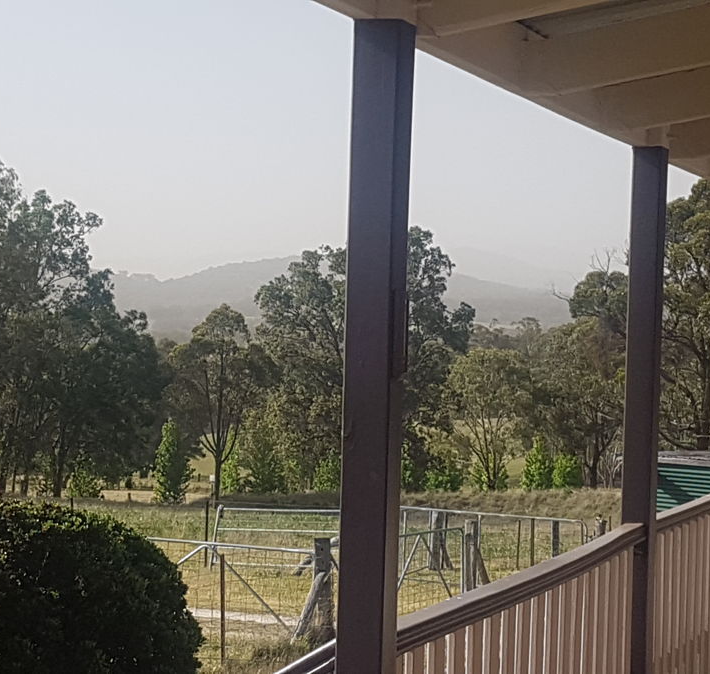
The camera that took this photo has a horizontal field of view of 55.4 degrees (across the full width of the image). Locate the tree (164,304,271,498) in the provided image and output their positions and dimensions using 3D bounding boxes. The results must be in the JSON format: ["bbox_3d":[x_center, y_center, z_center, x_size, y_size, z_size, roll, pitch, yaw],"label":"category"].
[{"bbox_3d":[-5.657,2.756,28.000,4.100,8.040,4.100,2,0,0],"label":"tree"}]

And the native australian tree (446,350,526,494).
[{"bbox_3d":[6.034,3.786,31.000,3.650,6.390,3.650,2,0,0],"label":"native australian tree"}]

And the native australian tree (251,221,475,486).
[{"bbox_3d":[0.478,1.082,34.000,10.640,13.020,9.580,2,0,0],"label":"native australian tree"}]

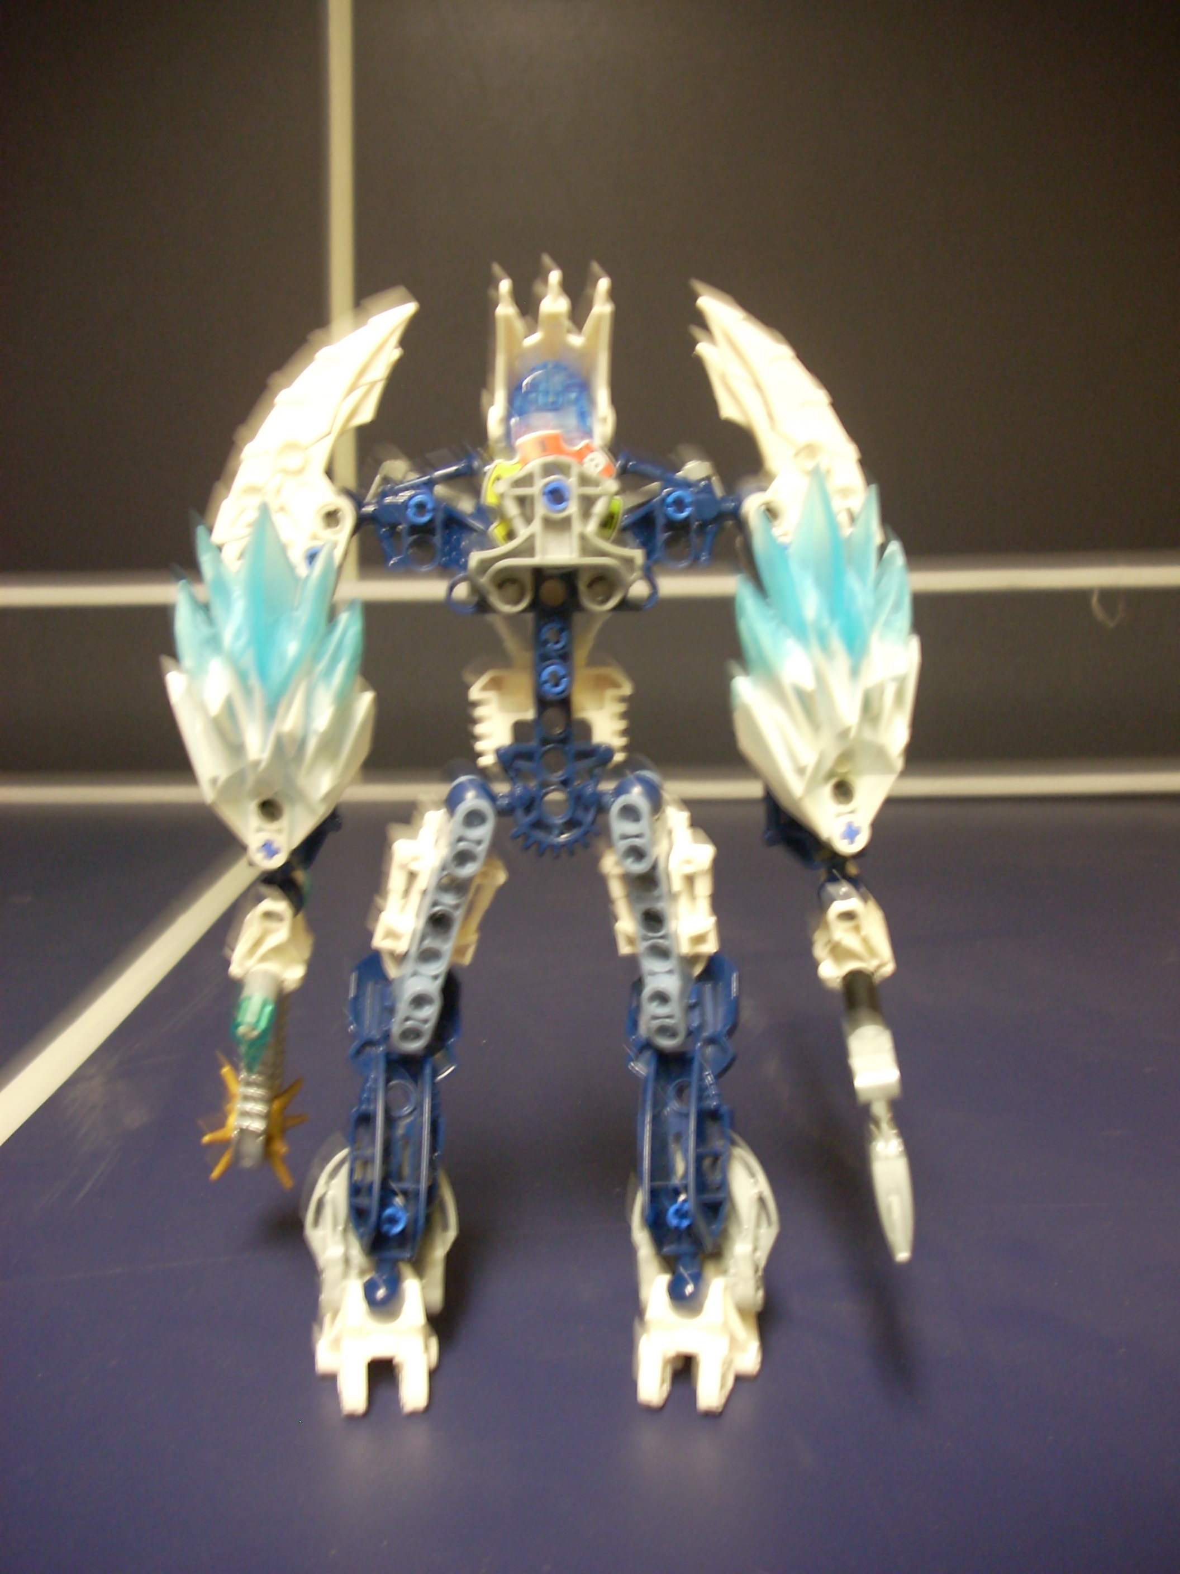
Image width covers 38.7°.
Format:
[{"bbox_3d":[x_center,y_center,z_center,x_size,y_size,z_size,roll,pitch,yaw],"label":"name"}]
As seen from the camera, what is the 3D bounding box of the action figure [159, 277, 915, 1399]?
[{"bbox_3d":[-0.008,0.010,0.303,0.132,0.200,0.076,-1,9,-2],"label":"action figure"}]

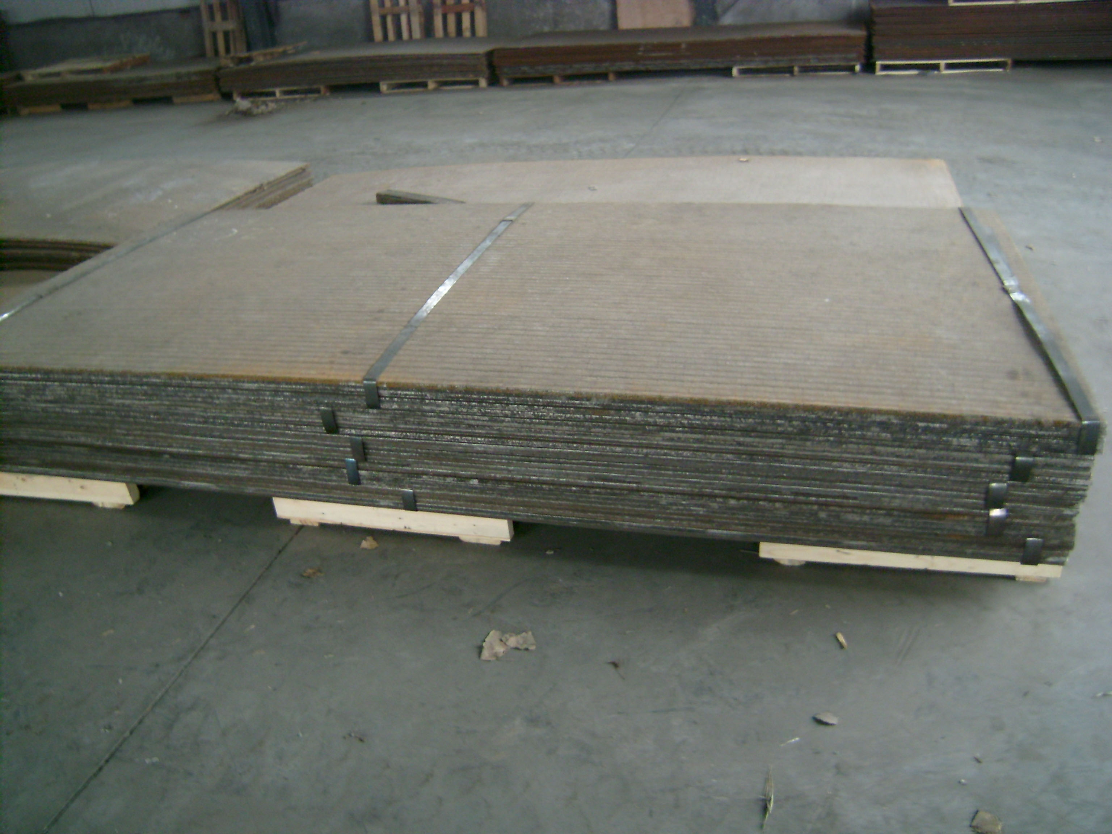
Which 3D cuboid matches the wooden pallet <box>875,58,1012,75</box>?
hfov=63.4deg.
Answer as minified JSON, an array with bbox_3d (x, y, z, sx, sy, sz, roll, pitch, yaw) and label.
[{"bbox_3d":[3.234,-3.059,7.608,1.007,0.110,1.050,4,31,16],"label":"wooden pallet"}]

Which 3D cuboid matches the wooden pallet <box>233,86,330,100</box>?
[{"bbox_3d":[-2.594,-3.378,9.097,0.951,0.097,1.050,0,30,9],"label":"wooden pallet"}]

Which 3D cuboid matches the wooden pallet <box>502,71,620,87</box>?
[{"bbox_3d":[0.127,-3.319,8.568,1.055,0.097,1.050,2,30,12],"label":"wooden pallet"}]

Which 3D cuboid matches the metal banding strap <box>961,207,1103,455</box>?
[{"bbox_3d":[1.210,-0.311,2.397,0.033,0.080,1.431,2,30,13],"label":"metal banding strap"}]

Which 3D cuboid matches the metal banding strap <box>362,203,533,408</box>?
[{"bbox_3d":[-0.280,-0.409,2.790,0.033,0.080,1.445,3,30,14],"label":"metal banding strap"}]

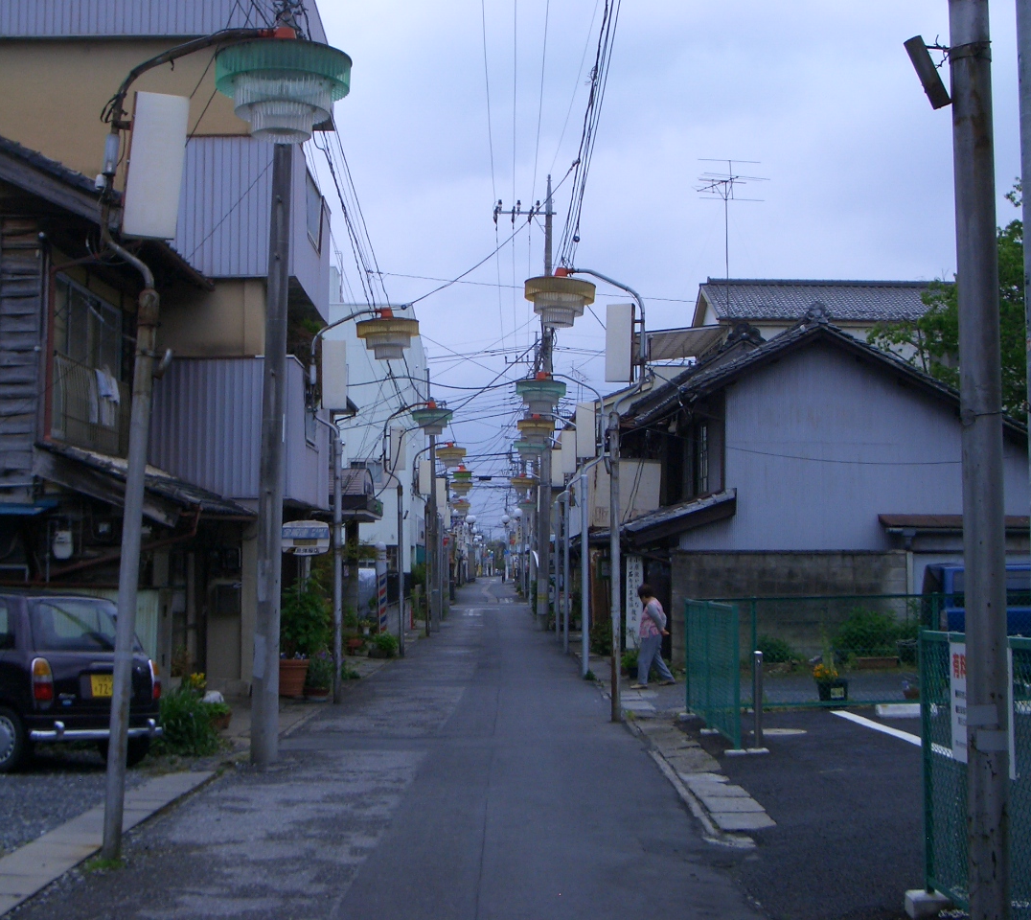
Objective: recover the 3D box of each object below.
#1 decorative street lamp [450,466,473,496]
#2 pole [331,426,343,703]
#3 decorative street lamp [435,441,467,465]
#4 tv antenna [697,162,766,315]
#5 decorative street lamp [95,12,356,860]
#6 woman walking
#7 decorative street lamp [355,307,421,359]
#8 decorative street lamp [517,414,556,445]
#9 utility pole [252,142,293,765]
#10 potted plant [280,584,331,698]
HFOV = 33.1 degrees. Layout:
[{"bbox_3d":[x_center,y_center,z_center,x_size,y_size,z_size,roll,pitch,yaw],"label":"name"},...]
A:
[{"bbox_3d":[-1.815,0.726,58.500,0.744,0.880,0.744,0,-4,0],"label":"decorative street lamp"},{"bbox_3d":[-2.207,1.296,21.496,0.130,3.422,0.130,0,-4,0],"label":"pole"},{"bbox_3d":[-1.688,-0.139,45.864,0.783,0.626,0.783,0,-4,0],"label":"decorative street lamp"},{"bbox_3d":[4.872,-5.047,39.500,1.500,3.550,1.600,1,-4,-20],"label":"tv antenna"},{"bbox_3d":[-1.630,-0.138,9.635,1.430,4.610,0.770,0,-4,0],"label":"decorative street lamp"},{"bbox_3d":[1.893,2.415,23.895,0.580,1.410,0.460,0,-4,-7],"label":"woman walking"},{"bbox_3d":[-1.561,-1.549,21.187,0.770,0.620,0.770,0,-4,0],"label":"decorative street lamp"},{"bbox_3d":[0.441,-0.652,36.348,0.783,0.626,0.783,0,-4,0],"label":"decorative street lamp"},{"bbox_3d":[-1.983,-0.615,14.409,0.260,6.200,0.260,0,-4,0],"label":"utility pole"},{"bbox_3d":[-2.746,2.316,22.265,0.680,1.475,0.660,0,-4,0],"label":"potted plant"}]

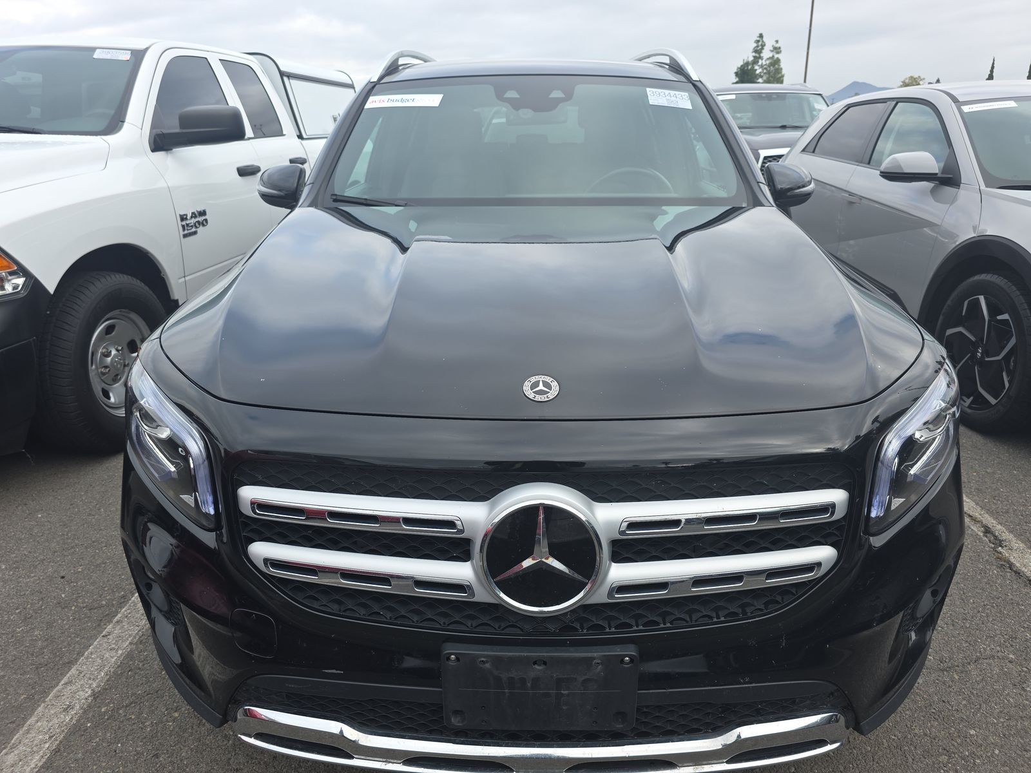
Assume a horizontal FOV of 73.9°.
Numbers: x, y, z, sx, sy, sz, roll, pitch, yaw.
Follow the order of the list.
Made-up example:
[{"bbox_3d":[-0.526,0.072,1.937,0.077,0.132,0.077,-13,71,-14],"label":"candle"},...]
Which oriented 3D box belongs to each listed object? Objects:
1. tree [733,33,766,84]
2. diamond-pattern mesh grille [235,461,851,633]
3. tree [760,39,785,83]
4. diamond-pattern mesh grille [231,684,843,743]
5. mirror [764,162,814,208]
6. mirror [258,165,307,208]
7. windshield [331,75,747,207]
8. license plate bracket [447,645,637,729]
[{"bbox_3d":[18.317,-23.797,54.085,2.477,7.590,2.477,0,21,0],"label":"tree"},{"bbox_3d":[0.045,0.251,1.091,1.010,0.260,0.130,0,12,1],"label":"diamond-pattern mesh grille"},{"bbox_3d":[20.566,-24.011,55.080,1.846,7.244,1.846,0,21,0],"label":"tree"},{"bbox_3d":[0.045,0.554,1.171,1.040,0.105,0.075,0,16,1],"label":"diamond-pattern mesh grille"},{"bbox_3d":[0.976,-0.722,2.465,0.200,0.165,0.140,0,21,1],"label":"mirror"},{"bbox_3d":[-0.834,-0.721,2.488,0.200,0.165,0.140,0,21,1],"label":"mirror"},{"bbox_3d":[0.070,-0.870,2.408,1.410,0.150,0.670,0,62,1],"label":"windshield"},{"bbox_3d":[0.041,0.471,1.080,0.305,0.150,0.022,0,16,1],"label":"license plate bracket"}]

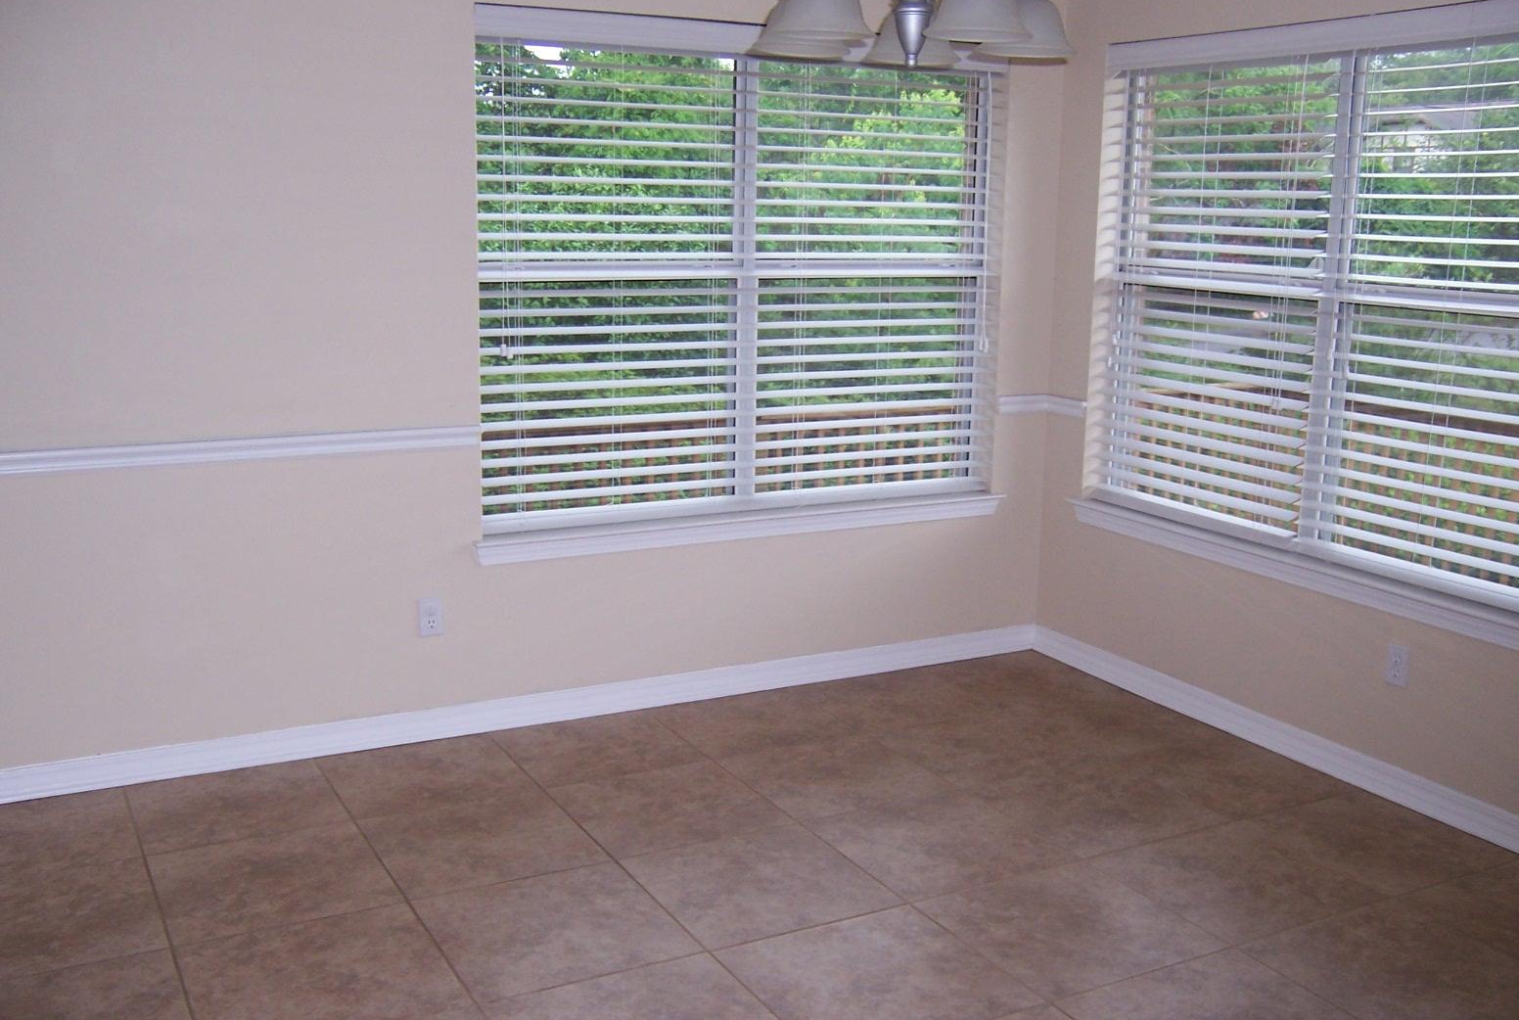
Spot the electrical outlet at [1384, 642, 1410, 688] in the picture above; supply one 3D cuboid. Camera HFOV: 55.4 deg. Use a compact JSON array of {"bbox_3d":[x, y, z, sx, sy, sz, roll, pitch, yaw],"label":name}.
[{"bbox_3d":[1.713,0.419,3.890,0.009,0.115,0.071,-5,13,-28],"label":"electrical outlet"}]

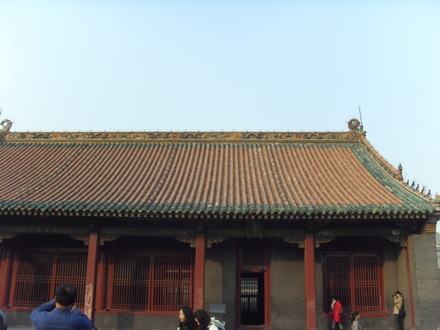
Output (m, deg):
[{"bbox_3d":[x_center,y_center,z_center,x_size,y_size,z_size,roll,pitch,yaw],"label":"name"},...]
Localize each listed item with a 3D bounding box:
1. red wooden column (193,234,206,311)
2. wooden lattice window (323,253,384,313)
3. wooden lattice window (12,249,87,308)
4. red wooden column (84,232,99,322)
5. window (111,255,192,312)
[{"bbox_3d":[-0.794,4.448,18.783,0.350,3.538,0.350,0,-14,2],"label":"red wooden column"},{"bbox_3d":[5.578,4.927,20.685,2.599,2.471,0.150,0,-14,2],"label":"wooden lattice window"},{"bbox_3d":[-7.090,4.871,21.181,3.585,2.502,0.150,0,-14,2],"label":"wooden lattice window"},{"bbox_3d":[-4.981,4.430,18.947,0.350,3.572,0.350,0,-14,2],"label":"red wooden column"},{"bbox_3d":[-2.940,5.005,20.989,3.543,2.417,0.150,0,-14,2],"label":"window"}]

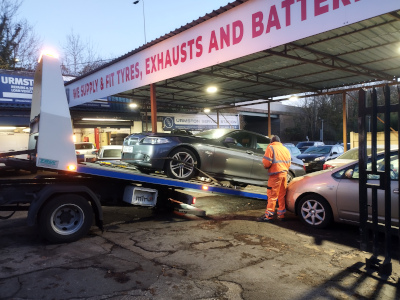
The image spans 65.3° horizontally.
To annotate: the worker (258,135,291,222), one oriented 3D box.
[{"bbox_3d":[1.471,0.565,6.120,0.570,1.690,0.520,-2,2,-33],"label":"worker"}]

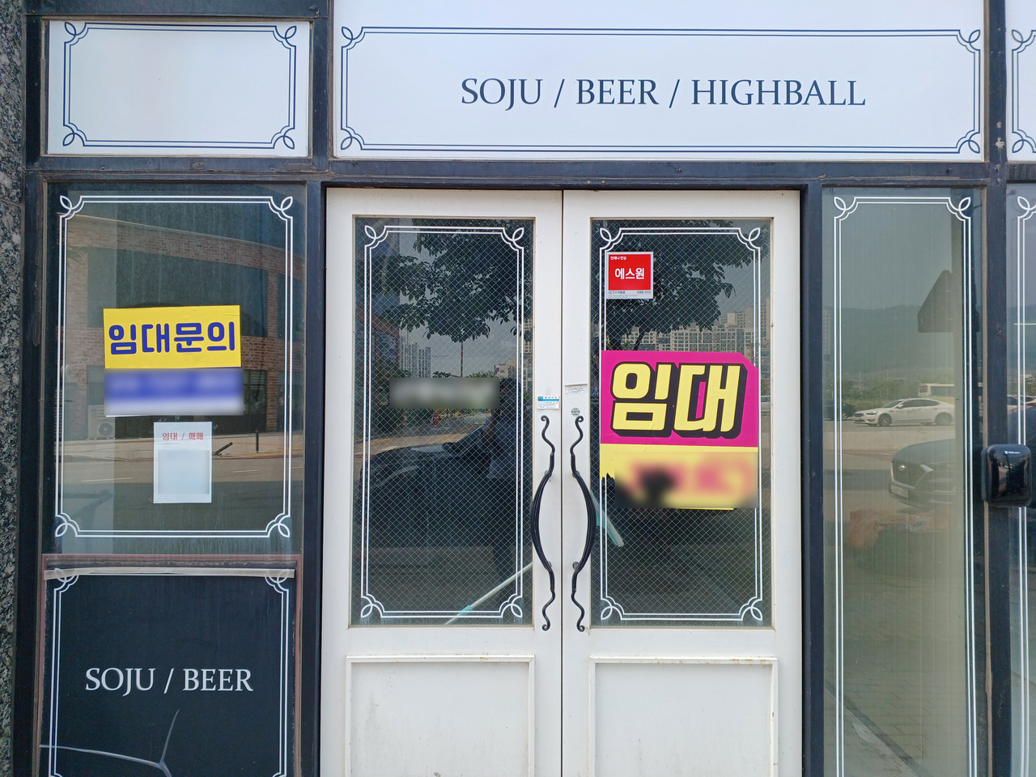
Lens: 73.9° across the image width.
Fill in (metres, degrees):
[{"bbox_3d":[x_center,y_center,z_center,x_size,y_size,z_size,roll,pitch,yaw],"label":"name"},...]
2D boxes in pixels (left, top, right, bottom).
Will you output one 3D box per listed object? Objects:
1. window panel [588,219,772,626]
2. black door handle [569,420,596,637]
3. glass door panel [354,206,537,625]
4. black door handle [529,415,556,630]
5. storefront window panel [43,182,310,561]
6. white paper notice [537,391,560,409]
[{"bbox_3d":[0.608,0.127,2.562,0.681,1.518,0.030,0,-1,1],"label":"window panel"},{"bbox_3d":[0.236,0.492,2.508,0.094,0.787,0.060,0,-1,1],"label":"black door handle"},{"bbox_3d":[-0.282,0.122,2.562,0.679,1.517,0.030,0,-1,-2],"label":"glass door panel"},{"bbox_3d":[0.093,0.491,2.515,0.092,0.785,0.060,0,-1,-2],"label":"black door handle"},{"bbox_3d":[-1.261,-0.068,2.537,0.951,1.365,0.030,0,-1,0],"label":"storefront window panel"},{"bbox_3d":[0.112,0.051,2.557,0.085,0.054,0.003,0,-1,-2],"label":"white paper notice"}]

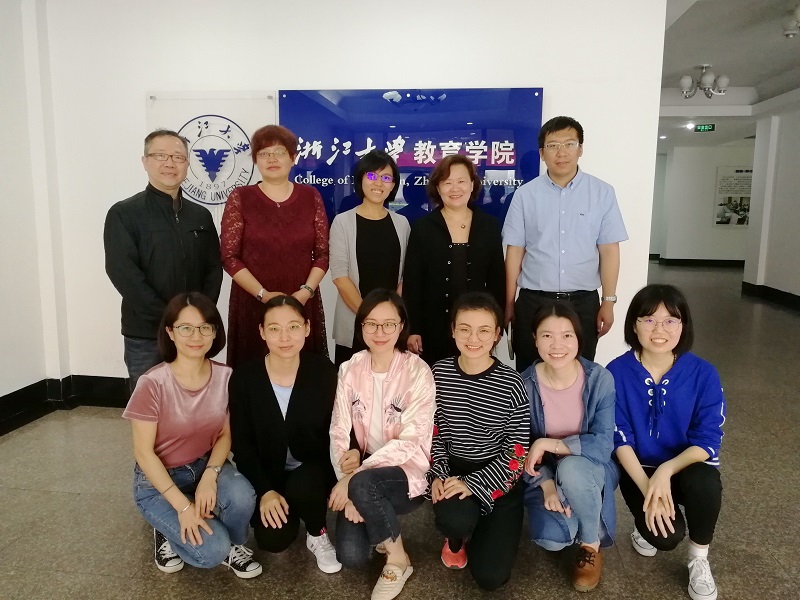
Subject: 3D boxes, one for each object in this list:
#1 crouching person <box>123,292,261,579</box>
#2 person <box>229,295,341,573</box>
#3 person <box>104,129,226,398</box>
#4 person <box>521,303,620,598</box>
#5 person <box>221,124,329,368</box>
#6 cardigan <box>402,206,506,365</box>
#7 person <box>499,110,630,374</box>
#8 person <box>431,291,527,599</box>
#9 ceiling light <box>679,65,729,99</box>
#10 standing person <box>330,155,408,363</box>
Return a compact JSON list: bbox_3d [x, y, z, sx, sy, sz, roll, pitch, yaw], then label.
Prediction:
[{"bbox_3d":[-0.841,0.465,2.531,0.490,1.036,0.680,-3,9,-22],"label":"crouching person"},{"bbox_3d":[-0.470,0.471,2.541,0.460,1.029,0.670,0,8,-8],"label":"person"},{"bbox_3d":[-1.000,0.125,2.685,0.500,1.662,0.340,-4,9,-32],"label":"person"},{"bbox_3d":[0.653,0.502,2.463,0.460,1.016,0.670,3,8,17],"label":"person"},{"bbox_3d":[-0.515,0.130,2.624,0.460,1.680,0.320,-1,8,-14],"label":"person"},{"bbox_3d":[0.236,-0.035,2.701,0.450,0.723,0.300,0,8,-5],"label":"cardigan"},{"bbox_3d":[0.710,0.100,2.709,0.530,1.746,0.320,2,8,7],"label":"person"},{"bbox_3d":[0.298,0.480,2.460,0.430,1.053,0.670,1,8,4],"label":"person"},{"bbox_3d":[4.009,-2.887,8.228,0.640,0.405,0.640,1,8,0],"label":"ceiling light"},{"bbox_3d":[-0.133,0.165,2.730,0.400,1.592,0.300,-1,8,-13],"label":"standing person"}]

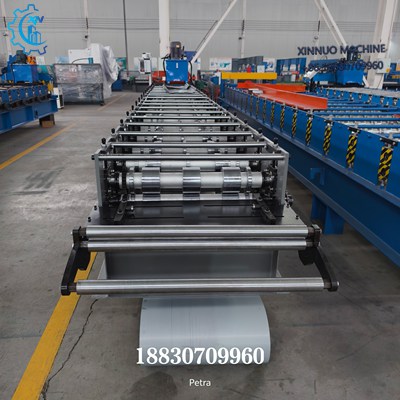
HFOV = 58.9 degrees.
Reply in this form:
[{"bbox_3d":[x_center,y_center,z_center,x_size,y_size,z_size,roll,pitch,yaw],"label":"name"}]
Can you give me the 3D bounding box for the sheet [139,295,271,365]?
[{"bbox_3d":[0.016,0.683,1.900,0.635,0.310,0.420,0,20,-3],"label":"sheet"}]

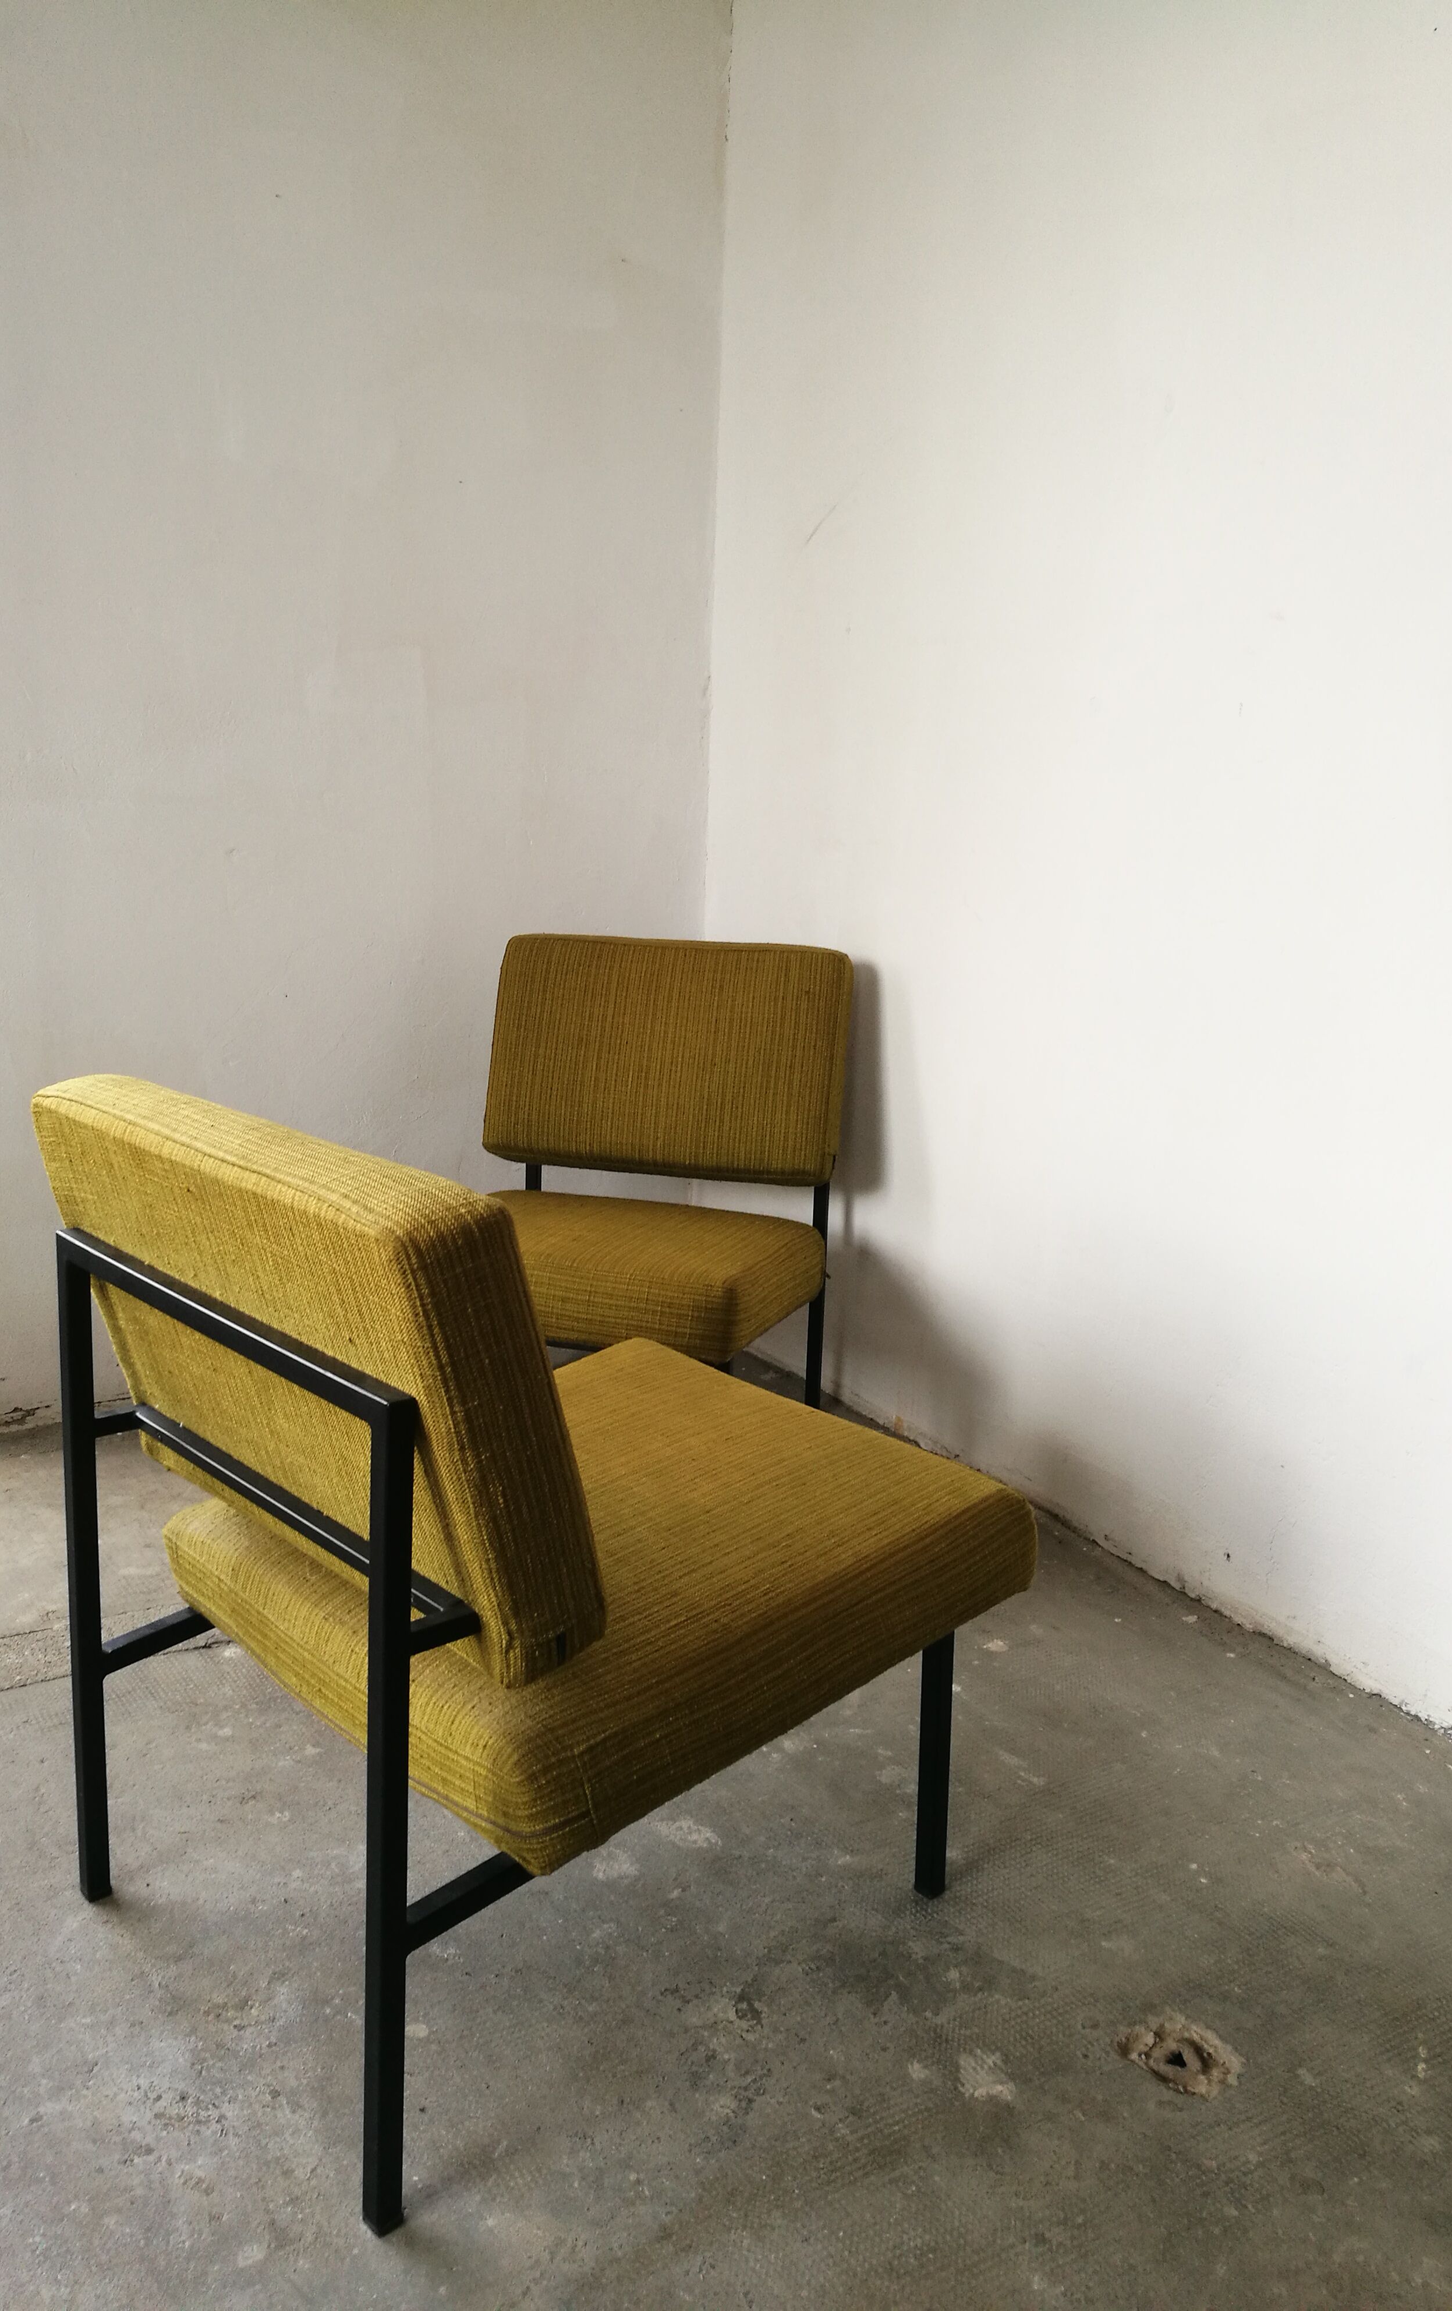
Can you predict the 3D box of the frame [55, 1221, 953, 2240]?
[{"bbox_3d":[-0.182,0.390,1.643,0.633,0.640,0.518,-9,17,-42],"label":"frame"}]

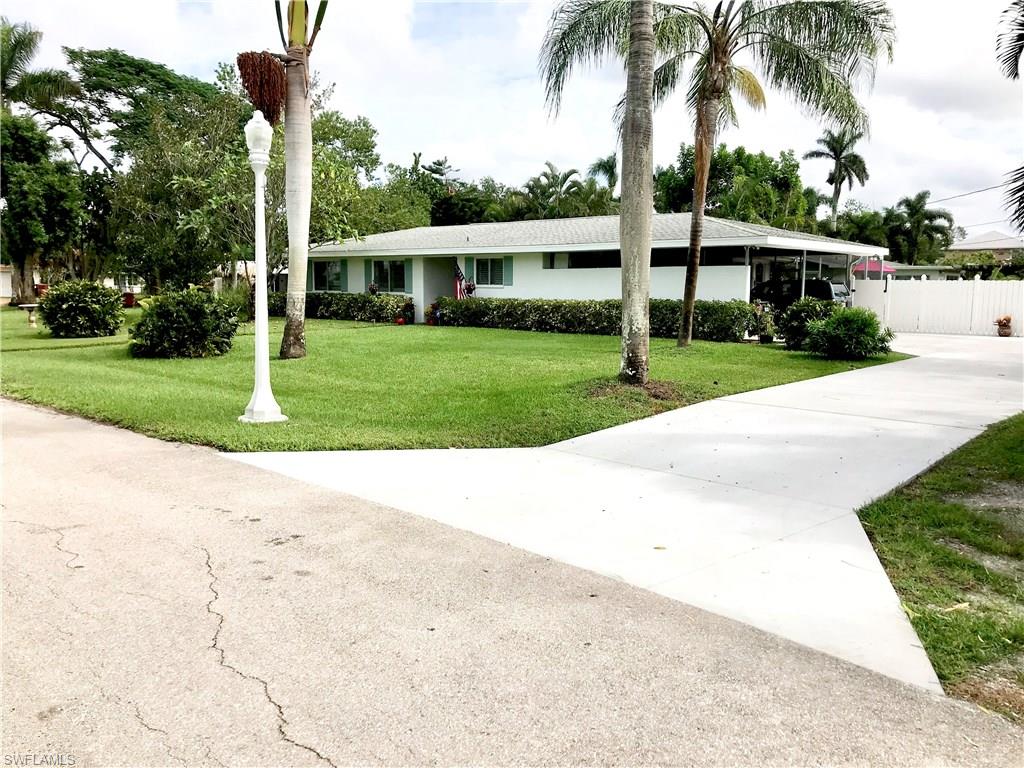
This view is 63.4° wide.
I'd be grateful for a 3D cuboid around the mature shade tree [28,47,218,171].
[{"bbox_3d":[-18.986,-10.271,42.045,10.500,13.150,10.000,0,7,0],"label":"mature shade tree"}]

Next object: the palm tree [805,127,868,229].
[{"bbox_3d":[24.243,-12.835,62.888,5.200,13.030,5.200,0,7,0],"label":"palm tree"}]

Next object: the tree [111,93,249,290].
[{"bbox_3d":[-11.517,-6.154,29.461,5.500,8.130,5.300,0,7,0],"label":"tree"}]

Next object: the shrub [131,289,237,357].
[{"bbox_3d":[-7.189,-1.364,18.273,2.400,1.430,2.200,0,7,0],"label":"shrub"}]

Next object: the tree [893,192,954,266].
[{"bbox_3d":[28.211,-9.444,57.268,4.600,7.700,4.600,0,7,0],"label":"tree"}]

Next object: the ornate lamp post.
[{"bbox_3d":[-2.787,-1.316,9.510,0.530,3.530,0.530,0,7,0],"label":"ornate lamp post"}]

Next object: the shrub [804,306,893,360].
[{"bbox_3d":[7.082,-1.092,17.501,1.900,1.090,1.700,0,7,0],"label":"shrub"}]

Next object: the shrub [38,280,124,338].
[{"bbox_3d":[-12.584,-2.221,24.313,2.450,1.620,2.300,0,7,0],"label":"shrub"}]

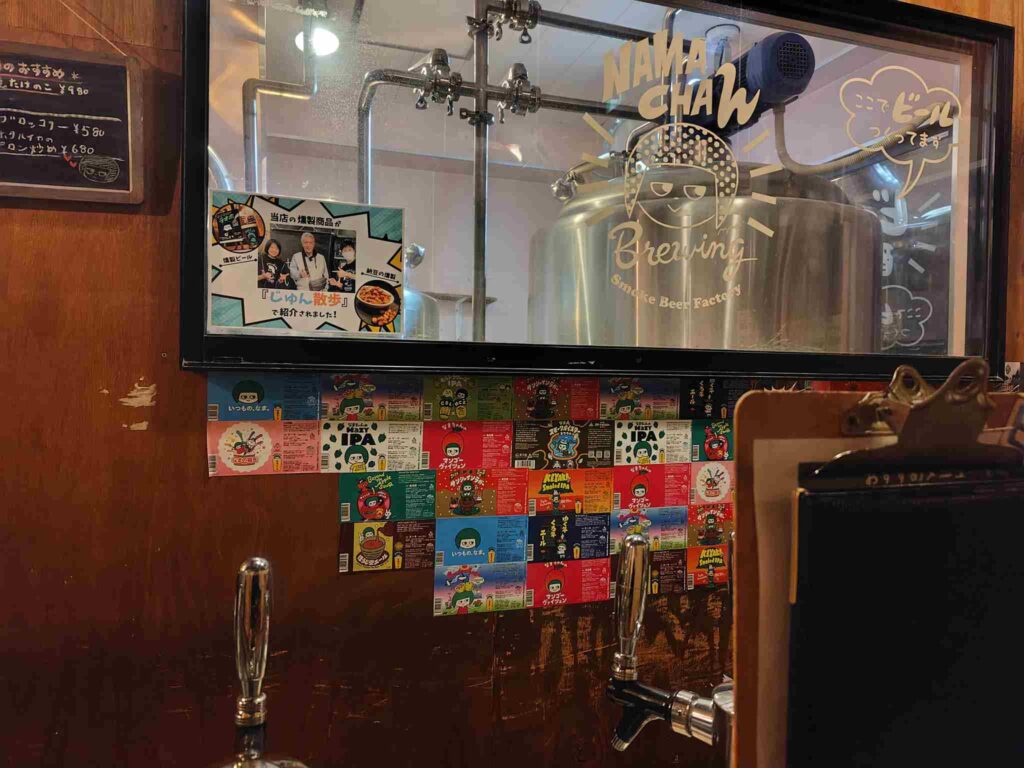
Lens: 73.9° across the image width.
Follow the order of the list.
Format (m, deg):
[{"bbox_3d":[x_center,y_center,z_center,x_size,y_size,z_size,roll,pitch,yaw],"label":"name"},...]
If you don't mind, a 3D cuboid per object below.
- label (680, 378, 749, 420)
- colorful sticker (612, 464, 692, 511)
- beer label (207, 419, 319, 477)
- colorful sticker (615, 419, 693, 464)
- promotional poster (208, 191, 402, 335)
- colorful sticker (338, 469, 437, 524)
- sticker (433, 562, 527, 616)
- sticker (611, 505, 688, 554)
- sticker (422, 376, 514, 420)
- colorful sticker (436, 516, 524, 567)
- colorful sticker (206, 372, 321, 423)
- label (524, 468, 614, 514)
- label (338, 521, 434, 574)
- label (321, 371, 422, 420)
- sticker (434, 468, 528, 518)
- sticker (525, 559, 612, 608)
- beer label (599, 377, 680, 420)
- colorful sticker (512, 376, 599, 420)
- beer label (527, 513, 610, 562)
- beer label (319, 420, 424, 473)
[{"bbox_3d":[0.397,0.029,1.319,0.158,0.082,0.010,1,0,-17],"label":"label"},{"bbox_3d":[0.265,0.193,1.281,0.159,0.081,0.010,1,0,-17],"label":"colorful sticker"},{"bbox_3d":[-0.392,0.102,1.084,0.168,0.086,0.010,1,0,-17],"label":"beer label"},{"bbox_3d":[0.265,0.110,1.270,0.162,0.081,0.010,1,1,-18],"label":"colorful sticker"},{"bbox_3d":[-0.325,-0.186,1.098,0.303,0.216,0.010,1,1,-18],"label":"promotional poster"},{"bbox_3d":[-0.206,0.190,1.140,0.160,0.083,0.010,1,0,-17],"label":"colorful sticker"},{"bbox_3d":[-0.053,0.357,1.188,0.166,0.082,0.010,1,0,-17],"label":"sticker"},{"bbox_3d":[0.259,0.272,1.271,0.162,0.081,0.010,1,1,-18],"label":"sticker"},{"bbox_3d":[-0.072,0.022,1.158,0.157,0.079,0.010,1,1,-18],"label":"sticker"},{"bbox_3d":[-0.050,0.269,1.171,0.162,0.081,0.010,1,1,-18],"label":"colorful sticker"},{"bbox_3d":[-0.382,0.018,1.058,0.164,0.079,0.010,1,1,-18],"label":"colorful sticker"},{"bbox_3d":[0.108,0.196,1.234,0.164,0.081,0.010,1,0,-17],"label":"label"},{"bbox_3d":[-0.203,0.268,1.121,0.162,0.081,0.010,1,1,-18],"label":"label"},{"bbox_3d":[-0.226,0.021,1.109,0.165,0.079,0.010,1,1,-18],"label":"label"},{"bbox_3d":[-0.050,0.190,1.187,0.165,0.083,0.010,1,0,-17],"label":"sticker"},{"bbox_3d":[0.104,0.357,1.222,0.162,0.081,0.010,1,1,-18],"label":"sticker"},{"bbox_3d":[0.241,0.027,1.272,0.165,0.081,0.010,1,0,-17],"label":"beer label"},{"bbox_3d":[0.081,0.024,1.208,0.165,0.079,0.010,1,1,-18],"label":"colorful sticker"},{"bbox_3d":[0.105,0.279,1.234,0.159,0.083,0.010,1,0,-17],"label":"beer label"},{"bbox_3d":[-0.227,0.103,1.110,0.162,0.081,0.010,1,1,-18],"label":"beer label"}]

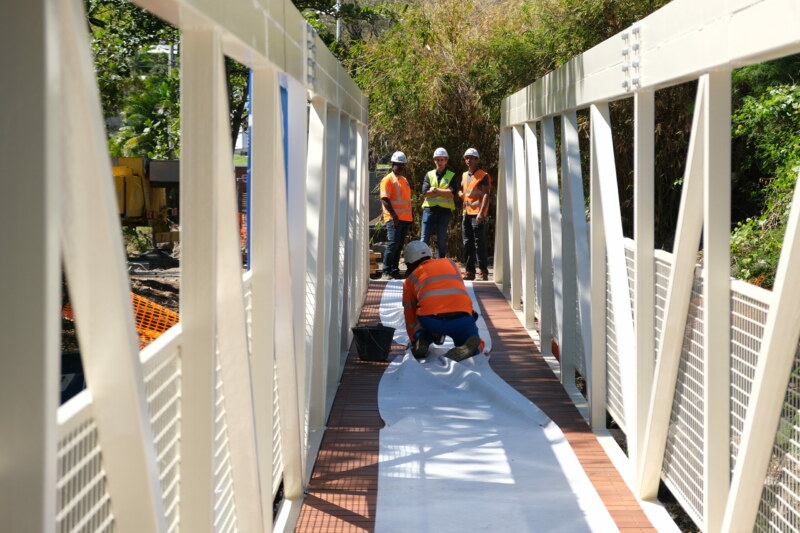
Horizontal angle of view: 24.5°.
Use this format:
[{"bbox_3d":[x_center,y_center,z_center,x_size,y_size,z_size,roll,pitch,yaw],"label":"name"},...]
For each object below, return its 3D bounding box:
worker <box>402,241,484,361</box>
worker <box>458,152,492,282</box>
[{"bbox_3d":[0.378,0.282,16.020,0.680,1.000,1.000,0,2,-13],"label":"worker"},{"bbox_3d":[1.027,-0.709,25.150,0.500,1.810,0.360,1,2,30],"label":"worker"}]

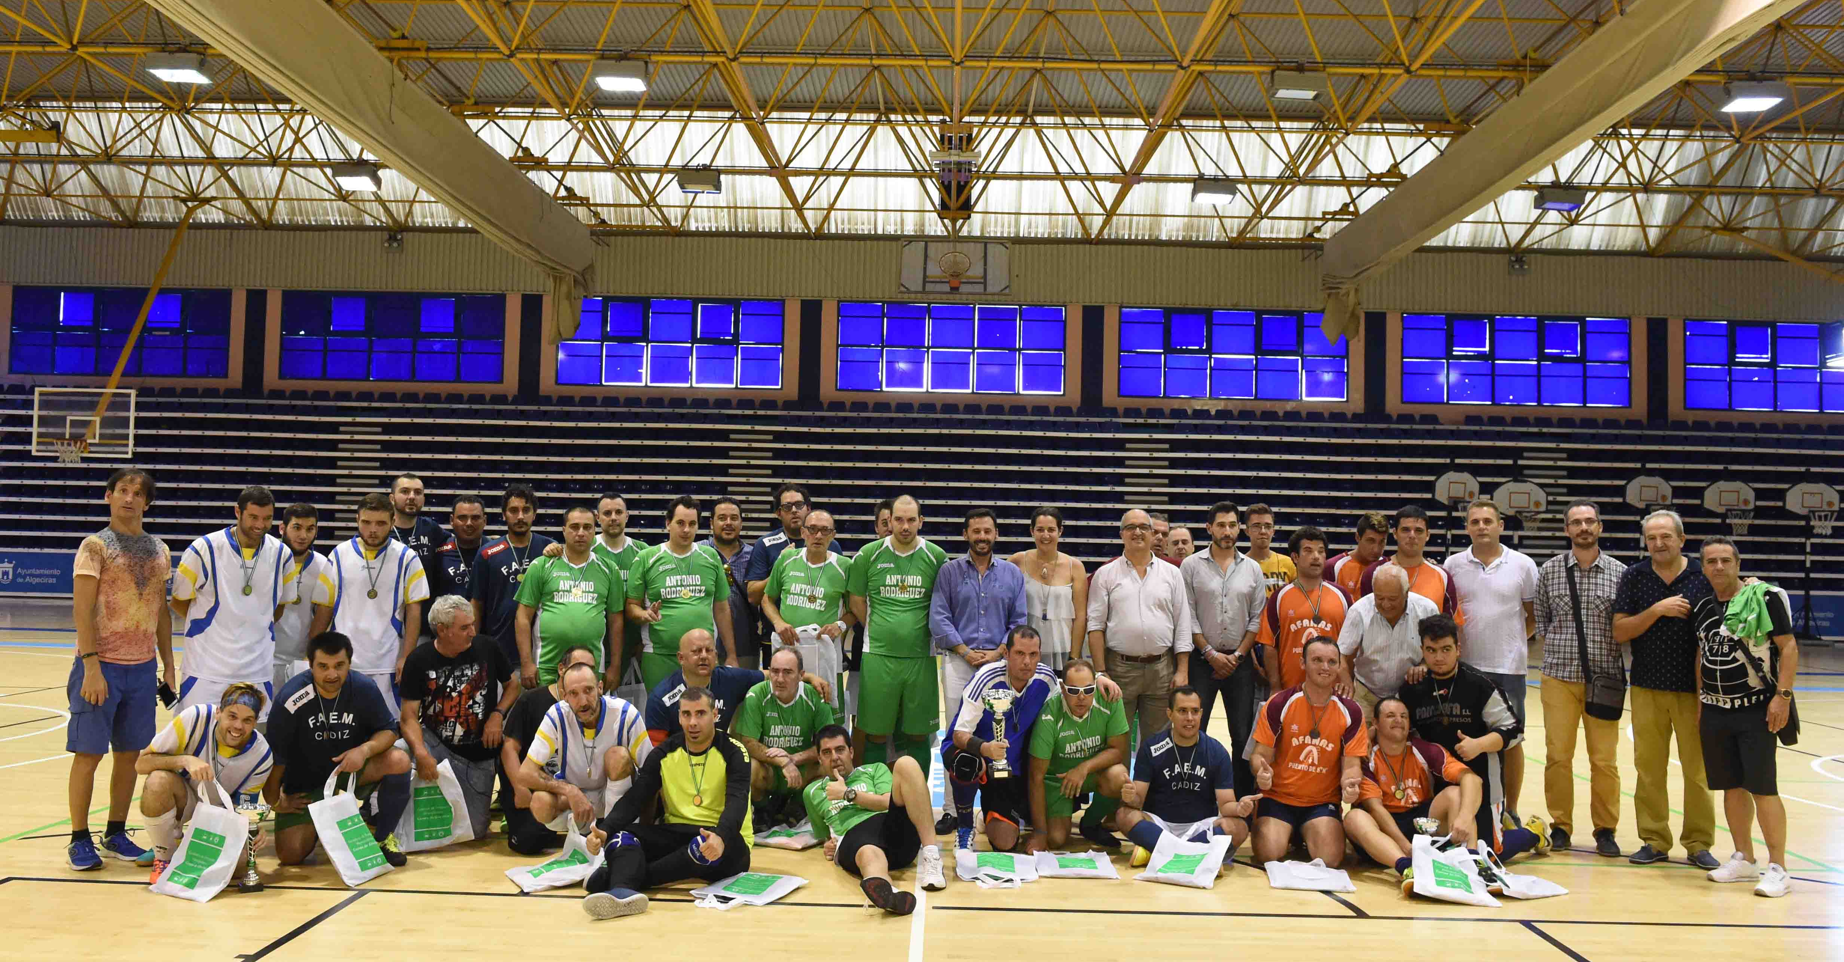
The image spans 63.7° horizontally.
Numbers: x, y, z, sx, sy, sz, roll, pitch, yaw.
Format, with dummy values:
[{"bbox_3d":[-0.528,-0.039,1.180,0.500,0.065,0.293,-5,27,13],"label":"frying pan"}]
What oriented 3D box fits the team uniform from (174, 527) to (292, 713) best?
[{"bbox_3d":[-3.265,0.713,7.016,0.560,0.980,0.340,2,-2,-27],"label":"team uniform"}]

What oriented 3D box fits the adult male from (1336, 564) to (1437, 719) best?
[{"bbox_3d":[2.436,1.179,7.773,0.540,1.470,0.520,1,-3,9],"label":"adult male"}]

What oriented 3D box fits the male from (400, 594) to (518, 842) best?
[{"bbox_3d":[-2.383,1.184,7.596,0.620,1.197,0.750,2,-2,-12],"label":"male"}]

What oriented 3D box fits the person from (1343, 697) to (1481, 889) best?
[{"bbox_3d":[2.304,1.456,6.971,0.670,0.800,0.820,1,-2,1],"label":"person"}]

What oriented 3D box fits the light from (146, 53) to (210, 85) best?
[{"bbox_3d":[-10.145,-5.621,20.258,0.660,0.220,0.600,1,-2,1],"label":"light"}]

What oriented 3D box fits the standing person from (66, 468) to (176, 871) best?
[{"bbox_3d":[-3.627,0.828,6.690,0.490,1.768,0.330,3,-3,-40],"label":"standing person"}]

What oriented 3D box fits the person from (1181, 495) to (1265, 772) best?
[{"bbox_3d":[1.651,1.012,8.191,0.500,1.781,0.330,1,-2,8],"label":"person"}]

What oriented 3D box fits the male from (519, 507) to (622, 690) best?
[{"bbox_3d":[-1.947,0.979,8.143,0.580,1.690,0.370,2,-3,-8],"label":"male"}]

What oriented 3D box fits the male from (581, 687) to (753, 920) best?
[{"bbox_3d":[-1.102,1.335,6.434,0.650,0.850,0.980,1,-2,10],"label":"male"}]

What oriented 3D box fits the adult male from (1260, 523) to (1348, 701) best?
[{"bbox_3d":[1.994,1.055,7.682,0.500,1.641,0.340,1,-2,11],"label":"adult male"}]

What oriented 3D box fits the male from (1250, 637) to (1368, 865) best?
[{"bbox_3d":[1.973,1.337,7.540,0.580,1.100,0.680,1,-2,14],"label":"male"}]

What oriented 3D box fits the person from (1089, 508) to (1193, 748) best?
[{"bbox_3d":[1.136,0.998,7.699,0.560,1.719,0.380,1,-2,8],"label":"person"}]

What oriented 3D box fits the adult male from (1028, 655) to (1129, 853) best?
[{"bbox_3d":[0.816,1.387,7.739,0.540,0.960,0.720,1,-2,4],"label":"adult male"}]

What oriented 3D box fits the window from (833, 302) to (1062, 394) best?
[{"bbox_3d":[0.624,-2.836,31.842,4.880,1.930,0.120,1,-2,1],"label":"window"}]

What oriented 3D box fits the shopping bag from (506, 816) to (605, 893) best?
[{"bbox_3d":[-1.654,1.679,6.670,0.430,0.170,0.360,-32,17,-31],"label":"shopping bag"}]

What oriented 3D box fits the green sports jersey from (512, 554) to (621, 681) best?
[{"bbox_3d":[-1.939,0.751,8.106,0.580,0.720,0.360,2,-2,-12],"label":"green sports jersey"}]

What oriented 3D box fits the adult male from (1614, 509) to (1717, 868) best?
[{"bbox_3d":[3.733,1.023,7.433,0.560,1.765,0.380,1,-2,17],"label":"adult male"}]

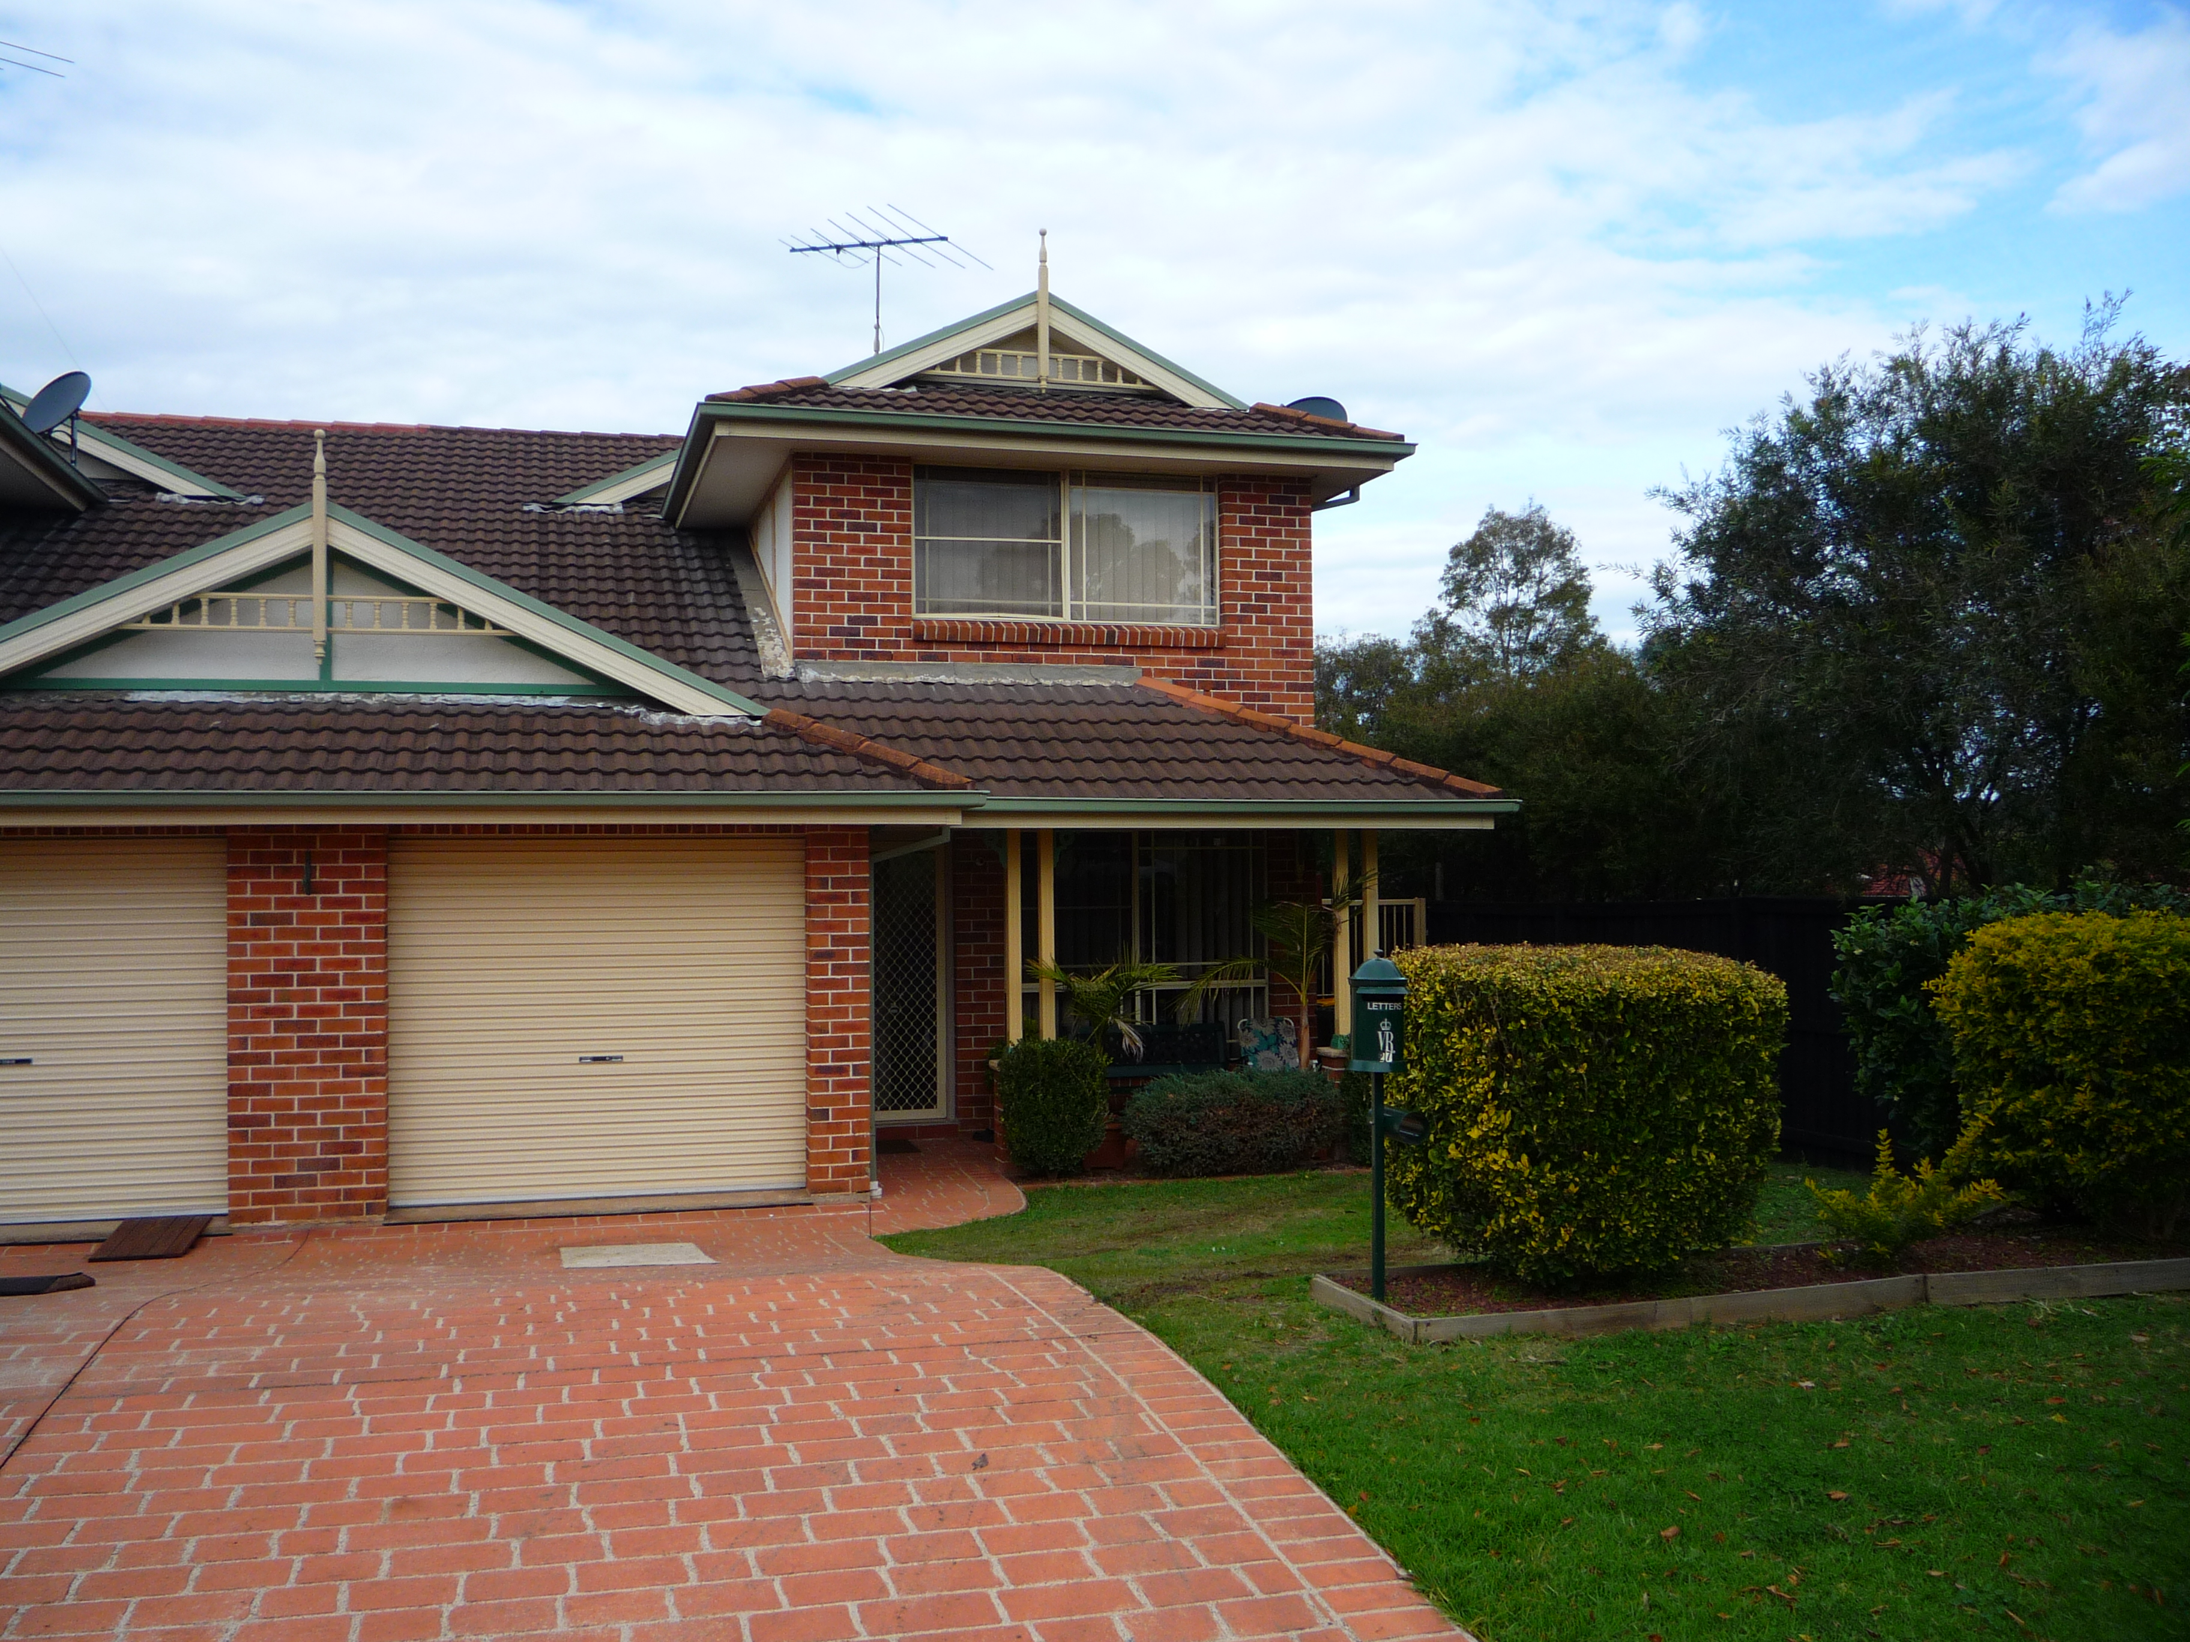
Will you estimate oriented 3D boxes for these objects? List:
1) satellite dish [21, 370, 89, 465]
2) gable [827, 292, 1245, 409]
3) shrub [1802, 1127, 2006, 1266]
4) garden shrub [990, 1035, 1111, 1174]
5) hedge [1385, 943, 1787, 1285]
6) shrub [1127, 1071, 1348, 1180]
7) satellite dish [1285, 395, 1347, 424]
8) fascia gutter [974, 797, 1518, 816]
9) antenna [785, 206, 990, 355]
[{"bbox_3d":[-8.324,-3.237,15.250,0.650,0.800,0.450,-1,-13,20],"label":"satellite dish"},{"bbox_3d":[-0.469,-3.636,14.746,3.320,0.820,0.300,0,-2,-16],"label":"gable"},{"bbox_3d":[3.607,1.676,8.450,0.840,0.610,0.700,0,-2,-16],"label":"shrub"},{"bbox_3d":[-0.275,1.837,12.200,0.760,0.900,0.740,0,-2,0],"label":"garden shrub"},{"bbox_3d":[2.065,1.237,8.050,1.420,1.450,1.120,0,-2,-16],"label":"hedge"},{"bbox_3d":[0.907,1.972,12.500,1.420,0.690,0.850,0,-2,-16],"label":"shrub"},{"bbox_3d":[1.855,-3.403,16.200,0.640,0.620,0.320,-1,-16,16],"label":"satellite dish"},{"bbox_3d":[1.014,-0.092,12.523,3.838,0.110,0.120,0,-2,-16],"label":"fascia gutter"},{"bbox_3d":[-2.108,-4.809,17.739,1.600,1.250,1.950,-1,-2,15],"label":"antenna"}]

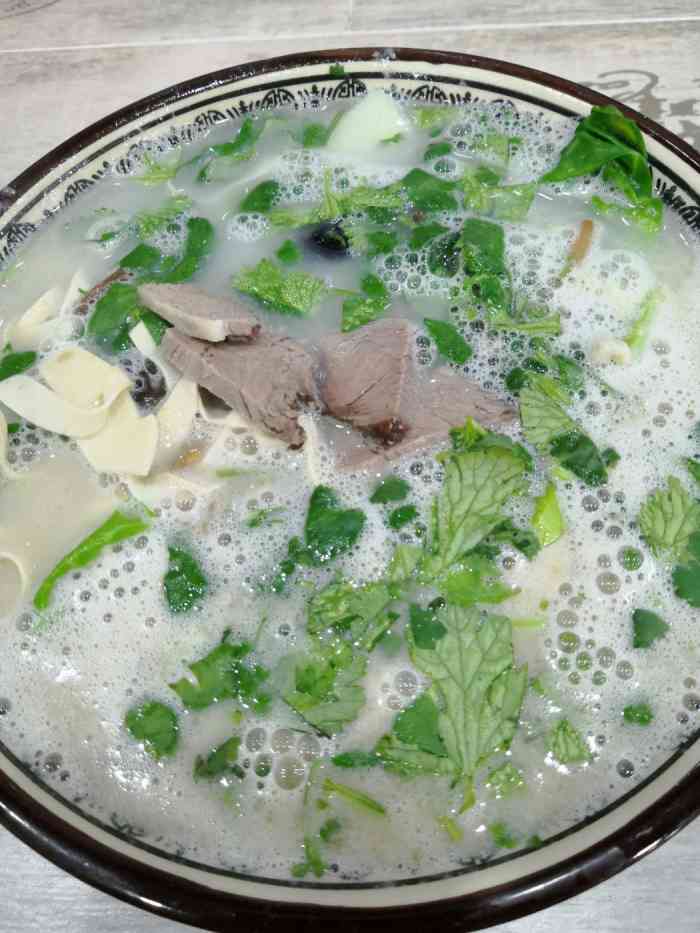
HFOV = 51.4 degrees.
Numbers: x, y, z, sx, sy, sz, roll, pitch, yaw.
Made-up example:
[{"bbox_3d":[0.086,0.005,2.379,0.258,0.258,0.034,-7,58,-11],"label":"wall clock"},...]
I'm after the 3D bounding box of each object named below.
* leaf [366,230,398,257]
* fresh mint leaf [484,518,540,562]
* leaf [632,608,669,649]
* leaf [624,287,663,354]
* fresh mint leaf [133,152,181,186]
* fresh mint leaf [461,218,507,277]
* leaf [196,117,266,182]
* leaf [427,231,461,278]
[{"bbox_3d":[0.010,-0.067,0.221,0.009,0.004,0.009,-3,65,3],"label":"leaf"},{"bbox_3d":[0.040,0.019,0.179,0.011,0.004,0.009,31,71,17],"label":"fresh mint leaf"},{"bbox_3d":[0.069,0.038,0.167,0.008,0.004,0.009,5,65,7],"label":"leaf"},{"bbox_3d":[0.078,-0.039,0.193,0.005,0.005,0.023,21,68,13],"label":"leaf"},{"bbox_3d":[-0.063,-0.097,0.241,0.013,0.004,0.012,11,66,9],"label":"fresh mint leaf"},{"bbox_3d":[0.040,-0.065,0.218,0.013,0.004,0.023,0,65,5],"label":"fresh mint leaf"},{"bbox_3d":[-0.038,-0.100,0.231,0.013,0.006,0.032,37,73,19],"label":"leaf"},{"bbox_3d":[0.028,-0.064,0.218,0.009,0.005,0.018,5,65,7],"label":"leaf"}]

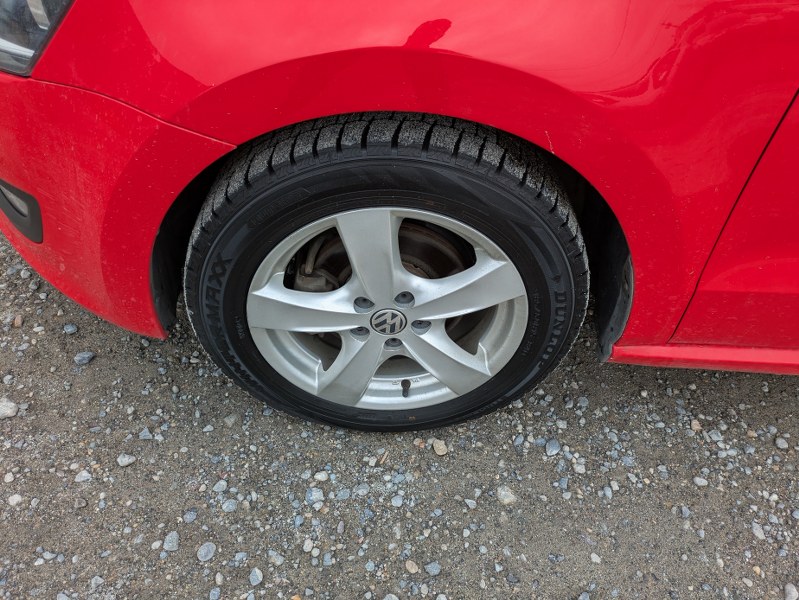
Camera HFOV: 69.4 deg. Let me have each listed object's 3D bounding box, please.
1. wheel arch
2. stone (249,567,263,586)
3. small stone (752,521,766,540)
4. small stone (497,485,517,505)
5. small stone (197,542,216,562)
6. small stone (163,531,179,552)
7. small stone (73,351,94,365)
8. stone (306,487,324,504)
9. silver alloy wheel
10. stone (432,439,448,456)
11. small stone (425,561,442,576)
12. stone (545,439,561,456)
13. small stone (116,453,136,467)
[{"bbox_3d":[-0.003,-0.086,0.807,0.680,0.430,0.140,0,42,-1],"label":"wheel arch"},{"bbox_3d":[-0.212,0.410,0.854,0.017,0.011,0.024,-1,43,-4],"label":"stone"},{"bbox_3d":[0.576,0.369,0.927,0.017,0.014,0.033,6,42,5],"label":"small stone"},{"bbox_3d":[0.176,0.325,0.963,0.027,0.017,0.033,-20,46,-22],"label":"small stone"},{"bbox_3d":[-0.294,0.385,0.882,0.024,0.017,0.028,12,43,11],"label":"small stone"},{"bbox_3d":[-0.348,0.371,0.886,0.022,0.014,0.029,-7,44,-11],"label":"small stone"},{"bbox_3d":[-0.624,0.115,1.145,0.036,0.017,0.026,-18,47,-21],"label":"small stone"},{"bbox_3d":[-0.140,0.322,0.950,0.029,0.016,0.026,-7,44,-11],"label":"stone"},{"bbox_3d":[-0.018,-0.010,0.910,0.412,0.412,0.150,0,42,-1],"label":"silver alloy wheel"},{"bbox_3d":[0.073,0.263,1.028,0.020,0.013,0.031,-10,44,-14],"label":"stone"},{"bbox_3d":[0.050,0.406,0.872,0.024,0.013,0.020,3,43,0],"label":"small stone"},{"bbox_3d":[0.274,0.264,1.032,0.027,0.017,0.030,0,42,-1],"label":"stone"},{"bbox_3d":[-0.466,0.273,0.985,0.028,0.014,0.022,3,43,0],"label":"small stone"}]

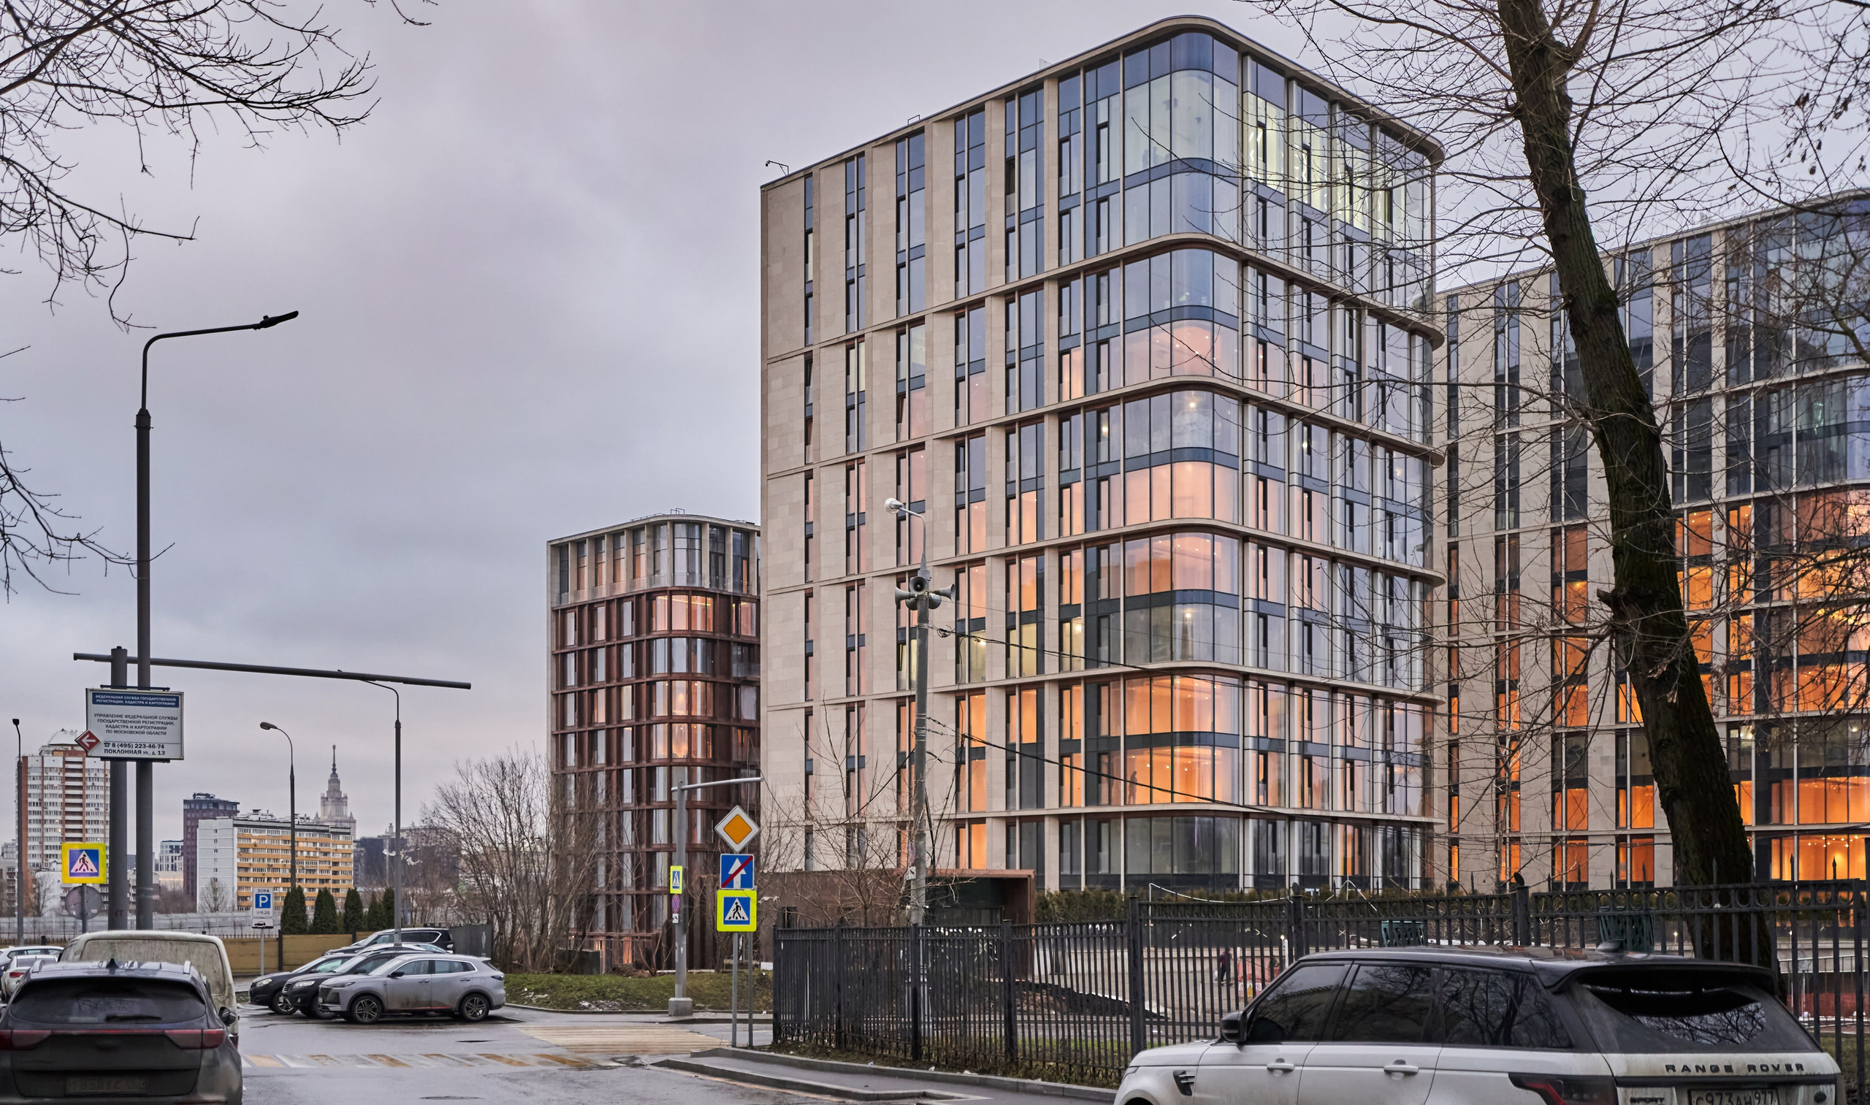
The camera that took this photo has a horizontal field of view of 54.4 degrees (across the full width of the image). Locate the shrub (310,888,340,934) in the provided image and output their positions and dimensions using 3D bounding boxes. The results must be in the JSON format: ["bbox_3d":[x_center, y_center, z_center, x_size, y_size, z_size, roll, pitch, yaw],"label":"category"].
[{"bbox_3d":[-27.513,16.923,82.000,1.400,3.600,1.400,0,-6,0],"label":"shrub"}]

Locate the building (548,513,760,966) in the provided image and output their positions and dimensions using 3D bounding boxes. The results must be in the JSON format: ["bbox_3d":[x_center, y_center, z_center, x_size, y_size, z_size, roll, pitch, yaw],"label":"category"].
[{"bbox_3d":[-20.822,18.200,166.378,20.919,38.000,20.432,-6,-8,45],"label":"building"}]

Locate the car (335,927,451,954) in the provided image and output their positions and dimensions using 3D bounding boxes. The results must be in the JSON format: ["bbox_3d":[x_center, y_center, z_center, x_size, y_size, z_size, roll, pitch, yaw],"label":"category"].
[{"bbox_3d":[-20.357,14.935,68.000,5.000,1.880,1.980,3,-7,-23],"label":"car"}]

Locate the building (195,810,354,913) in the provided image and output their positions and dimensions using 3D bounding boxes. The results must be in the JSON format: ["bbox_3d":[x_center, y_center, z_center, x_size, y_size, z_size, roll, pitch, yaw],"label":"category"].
[{"bbox_3d":[-200.500,97.900,556.000,12.500,30.000,62.000,-1,-6,13],"label":"building"}]

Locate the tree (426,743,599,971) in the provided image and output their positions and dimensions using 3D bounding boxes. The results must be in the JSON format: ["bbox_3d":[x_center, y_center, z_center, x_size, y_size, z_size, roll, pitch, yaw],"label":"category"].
[{"bbox_3d":[-14.500,10.430,62.000,6.000,7.700,5.500,0,-6,0],"label":"tree"}]

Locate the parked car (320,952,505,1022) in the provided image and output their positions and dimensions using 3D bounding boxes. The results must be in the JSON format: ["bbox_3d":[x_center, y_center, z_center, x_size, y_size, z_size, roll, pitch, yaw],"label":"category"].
[{"bbox_3d":[-13.050,10.950,45.400,4.500,1.650,1.870,3,-7,-27],"label":"parked car"}]

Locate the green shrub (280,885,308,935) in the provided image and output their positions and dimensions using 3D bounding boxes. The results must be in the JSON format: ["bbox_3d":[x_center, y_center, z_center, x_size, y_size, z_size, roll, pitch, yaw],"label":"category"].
[{"bbox_3d":[-28.917,16.923,82.000,1.350,3.600,1.350,0,-6,0],"label":"green shrub"}]

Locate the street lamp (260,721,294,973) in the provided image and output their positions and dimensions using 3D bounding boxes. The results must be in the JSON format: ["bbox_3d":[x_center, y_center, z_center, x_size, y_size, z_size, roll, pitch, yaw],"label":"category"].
[{"bbox_3d":[-30.706,13.754,85.000,1.650,11.700,0.450,2,-6,-14],"label":"street lamp"}]

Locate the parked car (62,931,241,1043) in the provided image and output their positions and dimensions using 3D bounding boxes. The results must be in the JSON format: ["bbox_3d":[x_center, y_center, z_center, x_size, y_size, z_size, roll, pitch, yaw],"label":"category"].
[{"bbox_3d":[-10.350,5.980,23.600,1.880,1.930,4.800,3,-7,-28],"label":"parked car"}]

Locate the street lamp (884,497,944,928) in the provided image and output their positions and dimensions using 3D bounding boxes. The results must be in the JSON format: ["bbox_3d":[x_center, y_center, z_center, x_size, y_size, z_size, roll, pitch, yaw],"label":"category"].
[{"bbox_3d":[-0.350,4.050,34.400,1.250,10.100,1.100,3,-7,-28],"label":"street lamp"}]

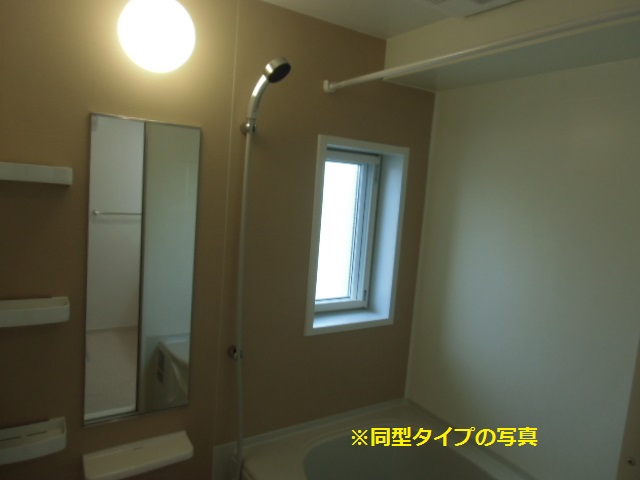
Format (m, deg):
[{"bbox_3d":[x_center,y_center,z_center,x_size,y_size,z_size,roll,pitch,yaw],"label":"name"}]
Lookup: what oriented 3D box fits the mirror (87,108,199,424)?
[{"bbox_3d":[-0.516,0.101,1.307,0.300,0.880,0.025,0,7,-33],"label":"mirror"}]

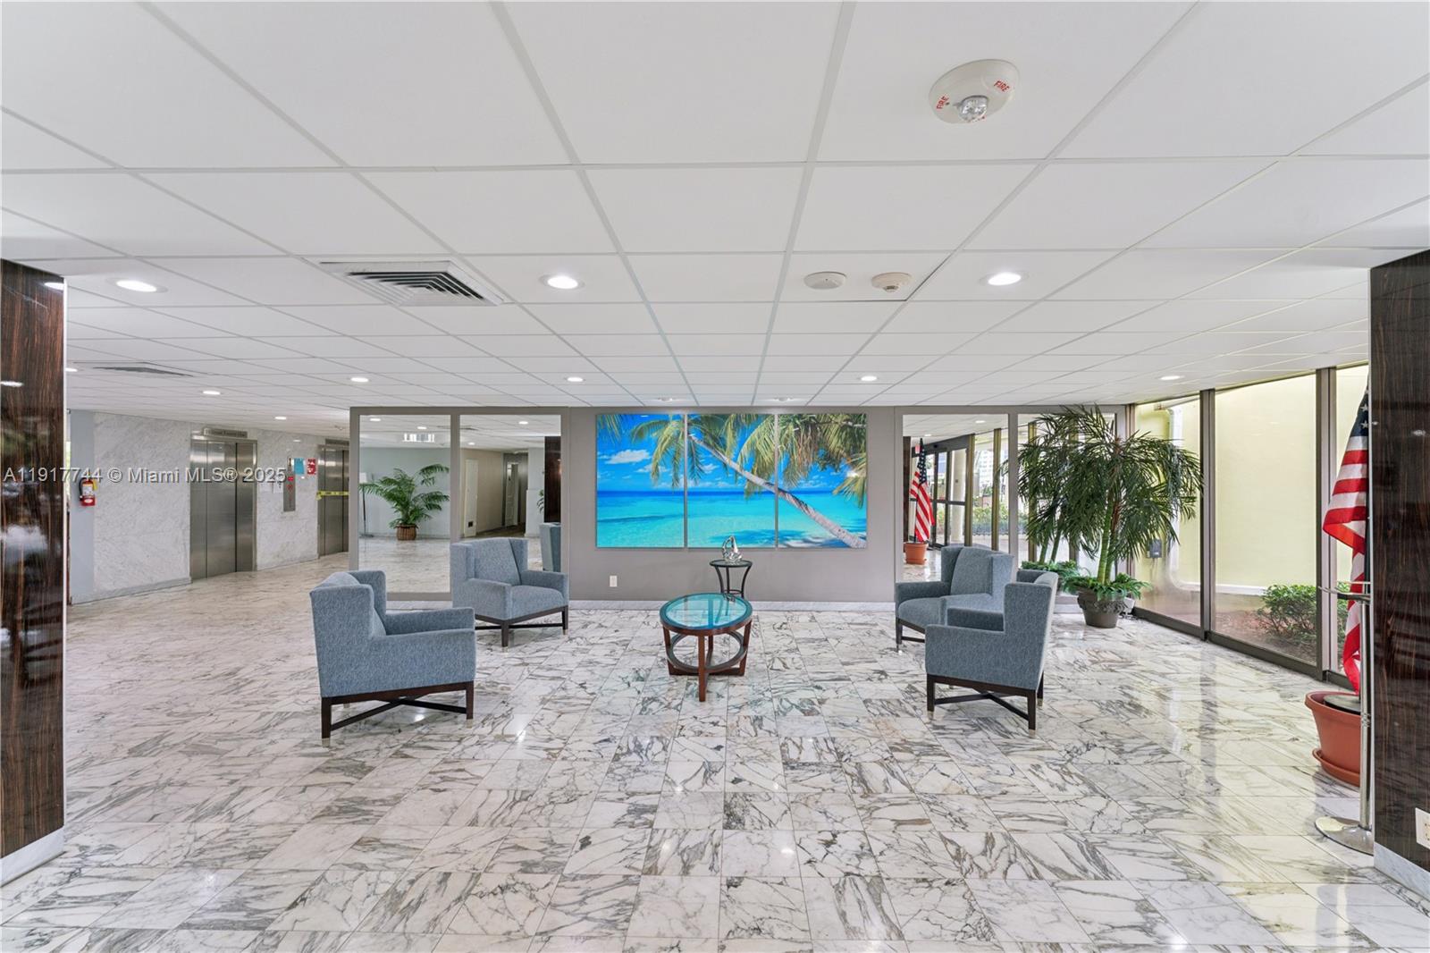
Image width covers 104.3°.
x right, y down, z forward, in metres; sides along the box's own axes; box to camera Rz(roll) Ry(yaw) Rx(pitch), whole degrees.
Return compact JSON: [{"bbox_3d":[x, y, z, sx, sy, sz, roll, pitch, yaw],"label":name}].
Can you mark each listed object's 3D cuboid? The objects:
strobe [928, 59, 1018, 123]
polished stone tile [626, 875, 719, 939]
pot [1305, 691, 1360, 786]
[{"bbox_3d":[0.544,-0.793,1.175,0.180,0.064,0.180,0,0,1],"label":"strobe"},{"bbox_3d":[-0.134,1.554,2.009,0.310,0.015,0.295,0,0,1],"label":"polished stone tile"},{"bbox_3d":[3.354,1.363,2.866,0.410,0.365,0.410,0,0,0],"label":"pot"}]

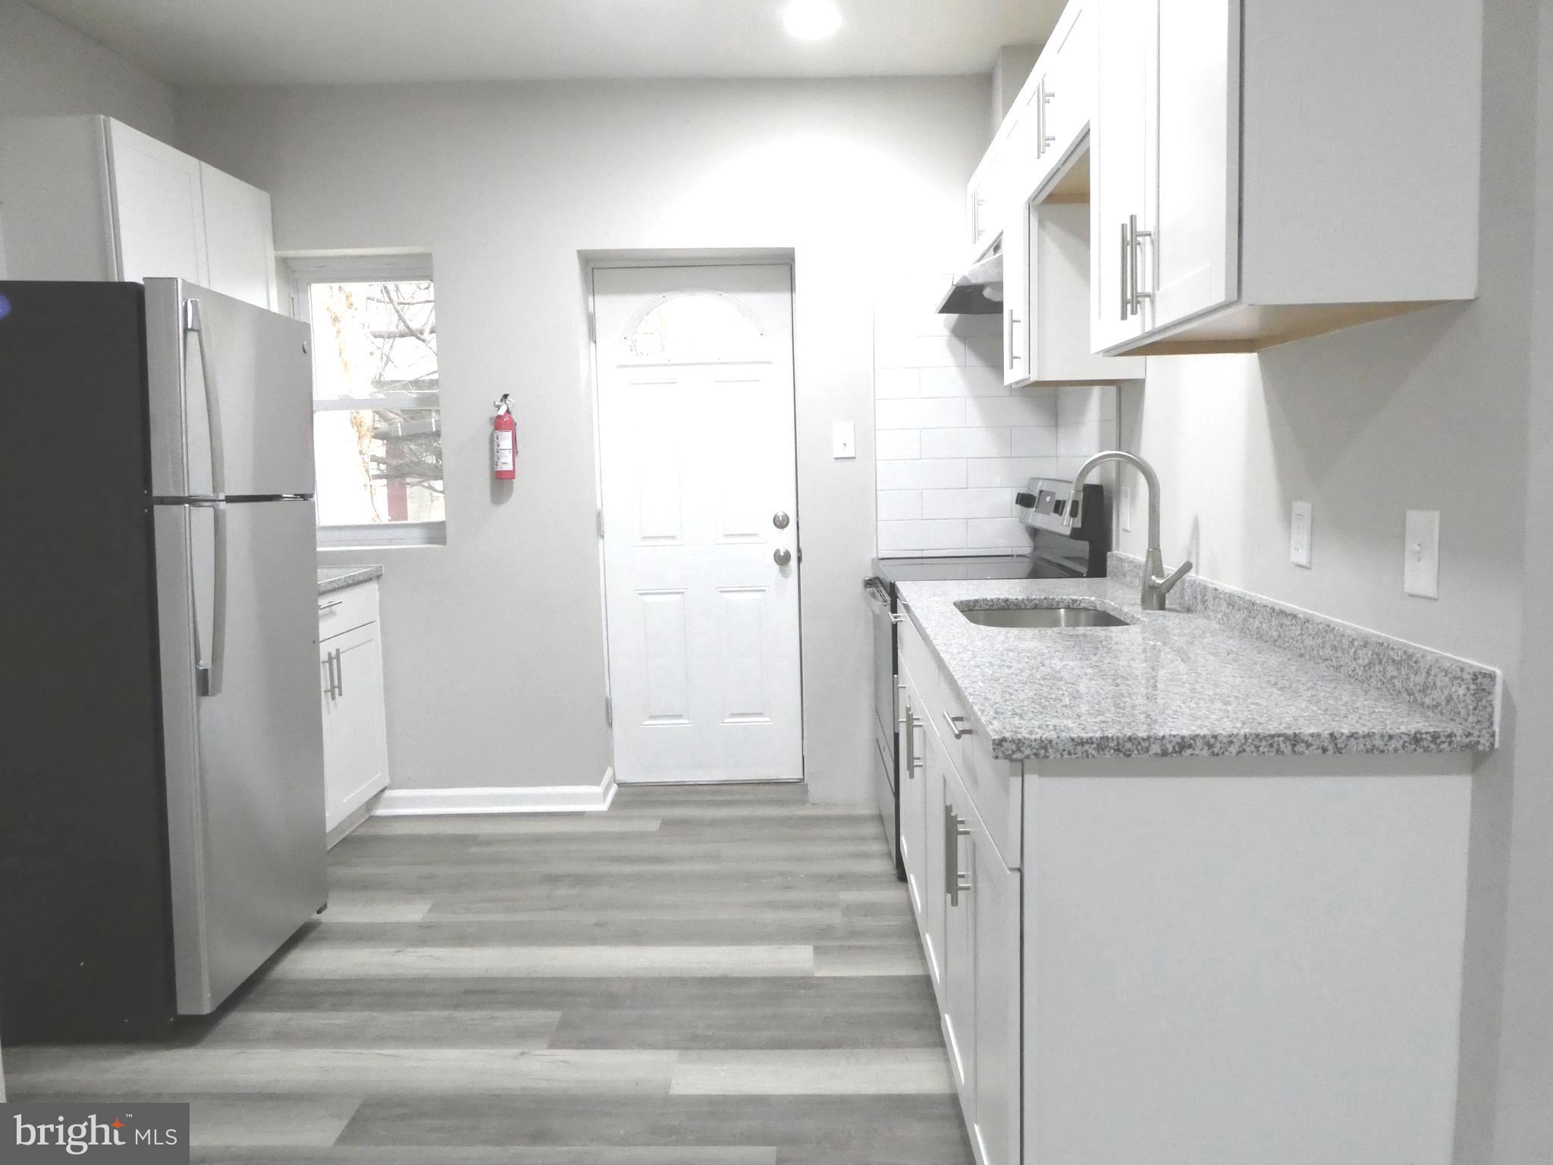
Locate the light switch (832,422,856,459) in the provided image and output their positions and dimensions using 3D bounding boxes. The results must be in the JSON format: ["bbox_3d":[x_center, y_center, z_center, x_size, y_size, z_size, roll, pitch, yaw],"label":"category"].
[{"bbox_3d":[0.238,-0.496,3.765,0.073,0.119,0.010,-1,6,2],"label":"light switch"}]

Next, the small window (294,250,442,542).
[{"bbox_3d":[-1.448,-0.647,3.941,0.572,1.037,0.076,-1,6,2],"label":"small window"}]

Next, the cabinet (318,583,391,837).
[{"bbox_3d":[-1.750,0.466,3.601,0.602,0.880,0.683,-1,6,2],"label":"cabinet"}]

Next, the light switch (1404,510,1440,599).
[{"bbox_3d":[0.900,-0.038,1.501,0.010,0.117,0.076,-1,6,2],"label":"light switch"}]

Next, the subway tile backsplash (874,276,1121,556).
[{"bbox_3d":[0.648,-0.537,3.362,0.625,0.978,0.772,-1,6,2],"label":"subway tile backsplash"}]

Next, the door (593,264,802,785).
[{"bbox_3d":[-0.290,-0.200,4.181,0.755,2.002,0.040,-1,6,2],"label":"door"}]

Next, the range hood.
[{"bbox_3d":[0.741,-0.975,3.381,0.423,0.167,0.600,-1,6,2],"label":"range hood"}]

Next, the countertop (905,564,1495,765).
[{"bbox_3d":[0.612,0.071,2.187,0.637,0.098,1.732,-1,6,2],"label":"countertop"}]

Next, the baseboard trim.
[{"bbox_3d":[-1.046,0.787,4.118,0.849,0.092,0.347,-1,6,2],"label":"baseboard trim"}]

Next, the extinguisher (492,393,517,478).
[{"bbox_3d":[-0.950,-0.508,3.755,0.078,0.297,0.095,-1,6,2],"label":"extinguisher"}]

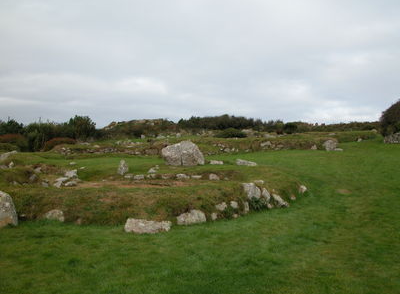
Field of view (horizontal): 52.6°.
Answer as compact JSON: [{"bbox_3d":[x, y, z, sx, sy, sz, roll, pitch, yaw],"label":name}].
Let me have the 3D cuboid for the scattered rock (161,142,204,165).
[{"bbox_3d":[-0.715,0.284,17.000,1.771,1.009,1.400,0,3,-2],"label":"scattered rock"}]

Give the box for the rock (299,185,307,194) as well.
[{"bbox_3d":[2.445,1.015,9.600,0.186,0.198,0.170,1,3,14],"label":"rock"}]

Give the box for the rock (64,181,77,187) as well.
[{"bbox_3d":[-3.381,0.983,10.600,0.308,0.154,0.260,-1,3,-18],"label":"rock"}]

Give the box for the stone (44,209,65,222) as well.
[{"bbox_3d":[-2.600,1.224,7.228,0.344,0.204,0.255,0,3,-10],"label":"stone"}]

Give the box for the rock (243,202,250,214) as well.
[{"bbox_3d":[0.879,1.142,7.600,0.120,0.212,0.120,0,3,7],"label":"rock"}]

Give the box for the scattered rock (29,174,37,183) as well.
[{"bbox_3d":[-4.180,0.786,10.091,0.184,0.237,0.183,-1,3,-12],"label":"scattered rock"}]

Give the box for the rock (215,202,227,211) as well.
[{"bbox_3d":[0.384,1.116,7.585,0.213,0.178,0.169,0,3,1],"label":"rock"}]

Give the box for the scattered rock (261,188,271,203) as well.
[{"bbox_3d":[1.426,1.056,8.801,0.204,0.336,0.202,0,3,5],"label":"scattered rock"}]

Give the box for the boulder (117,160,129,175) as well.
[{"bbox_3d":[-2.467,0.667,13.000,0.362,0.488,0.300,-1,3,-11],"label":"boulder"}]

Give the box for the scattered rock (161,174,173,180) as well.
[{"bbox_3d":[-0.963,0.848,11.622,0.326,0.159,0.243,0,3,-2],"label":"scattered rock"}]

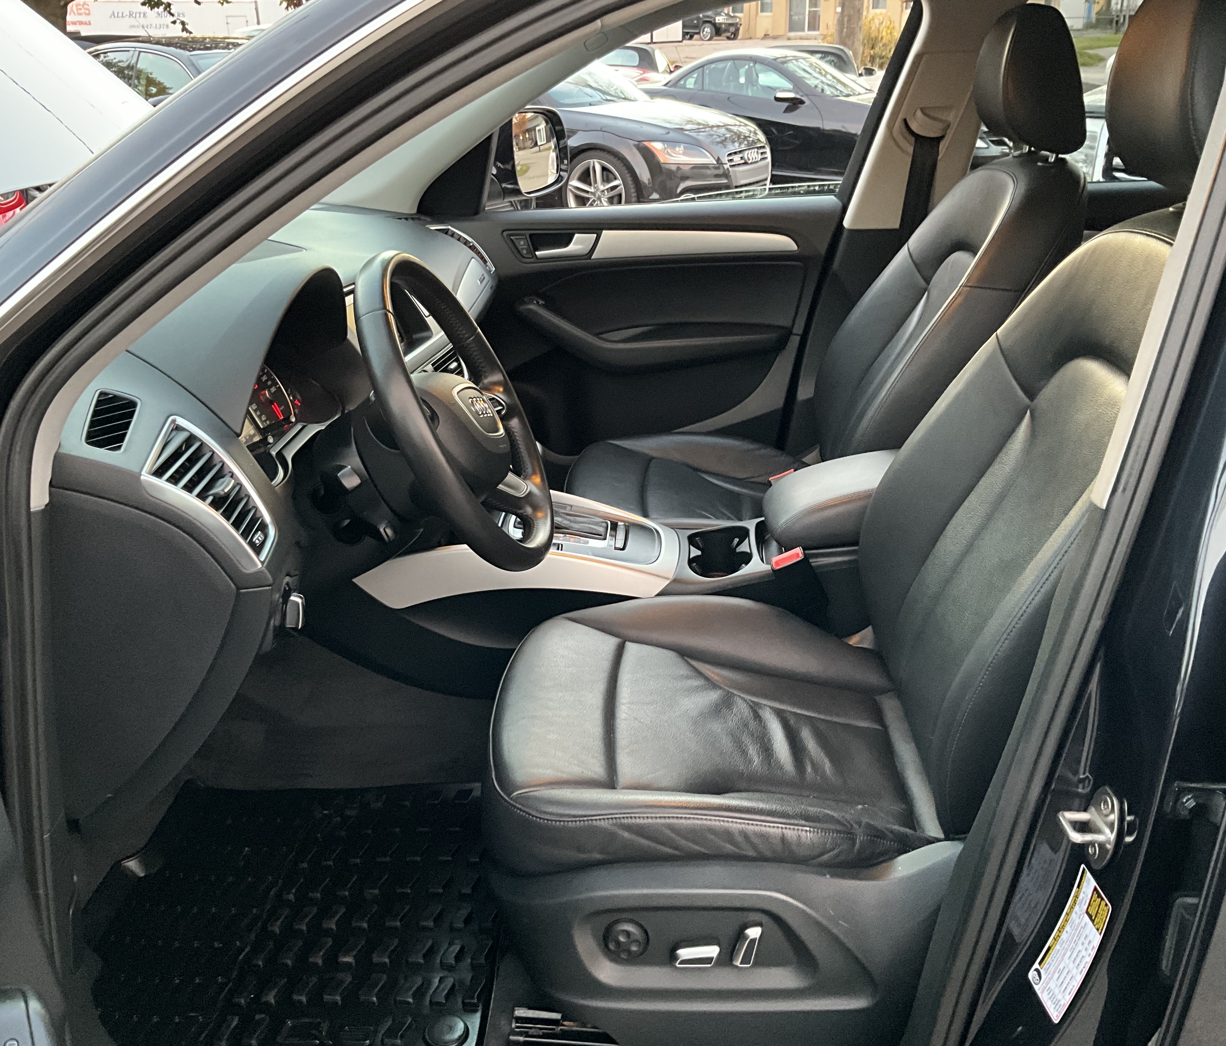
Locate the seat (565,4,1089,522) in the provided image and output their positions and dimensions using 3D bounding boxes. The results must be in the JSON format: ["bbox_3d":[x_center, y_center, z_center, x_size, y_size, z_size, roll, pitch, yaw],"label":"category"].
[{"bbox_3d":[0.315,-0.313,1.939,0.830,1.000,0.540,1,22,3],"label":"seat"}]

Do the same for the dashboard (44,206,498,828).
[{"bbox_3d":[-0.467,-0.191,1.630,0.520,0.450,1.460,1,22,3],"label":"dashboard"}]

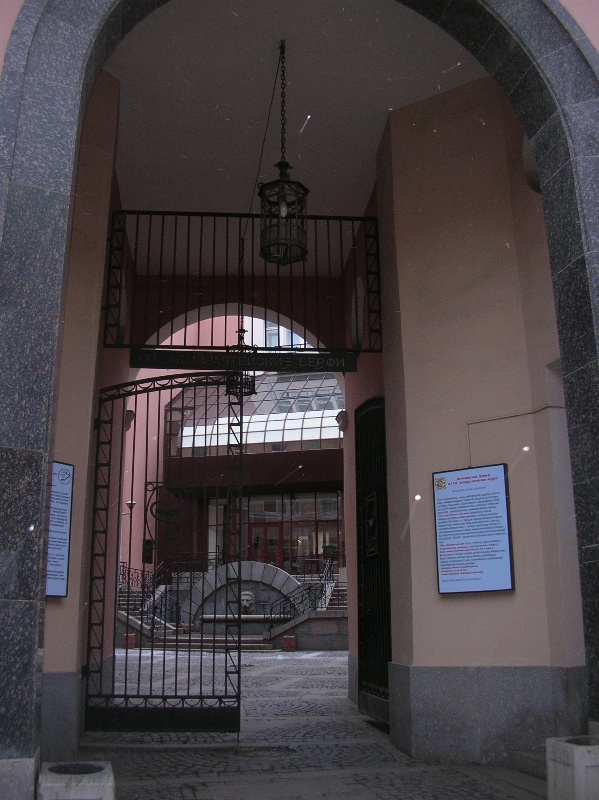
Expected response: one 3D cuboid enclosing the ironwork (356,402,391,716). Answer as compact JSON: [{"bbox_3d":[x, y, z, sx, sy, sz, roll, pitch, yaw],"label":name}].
[{"bbox_3d":[0.973,2.044,11.151,0.090,4.402,1.867,1,-16,-5],"label":"ironwork"}]

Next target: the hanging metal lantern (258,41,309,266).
[{"bbox_3d":[-0.178,-2.758,8.841,0.534,2.778,0.534,1,-16,-5],"label":"hanging metal lantern"}]

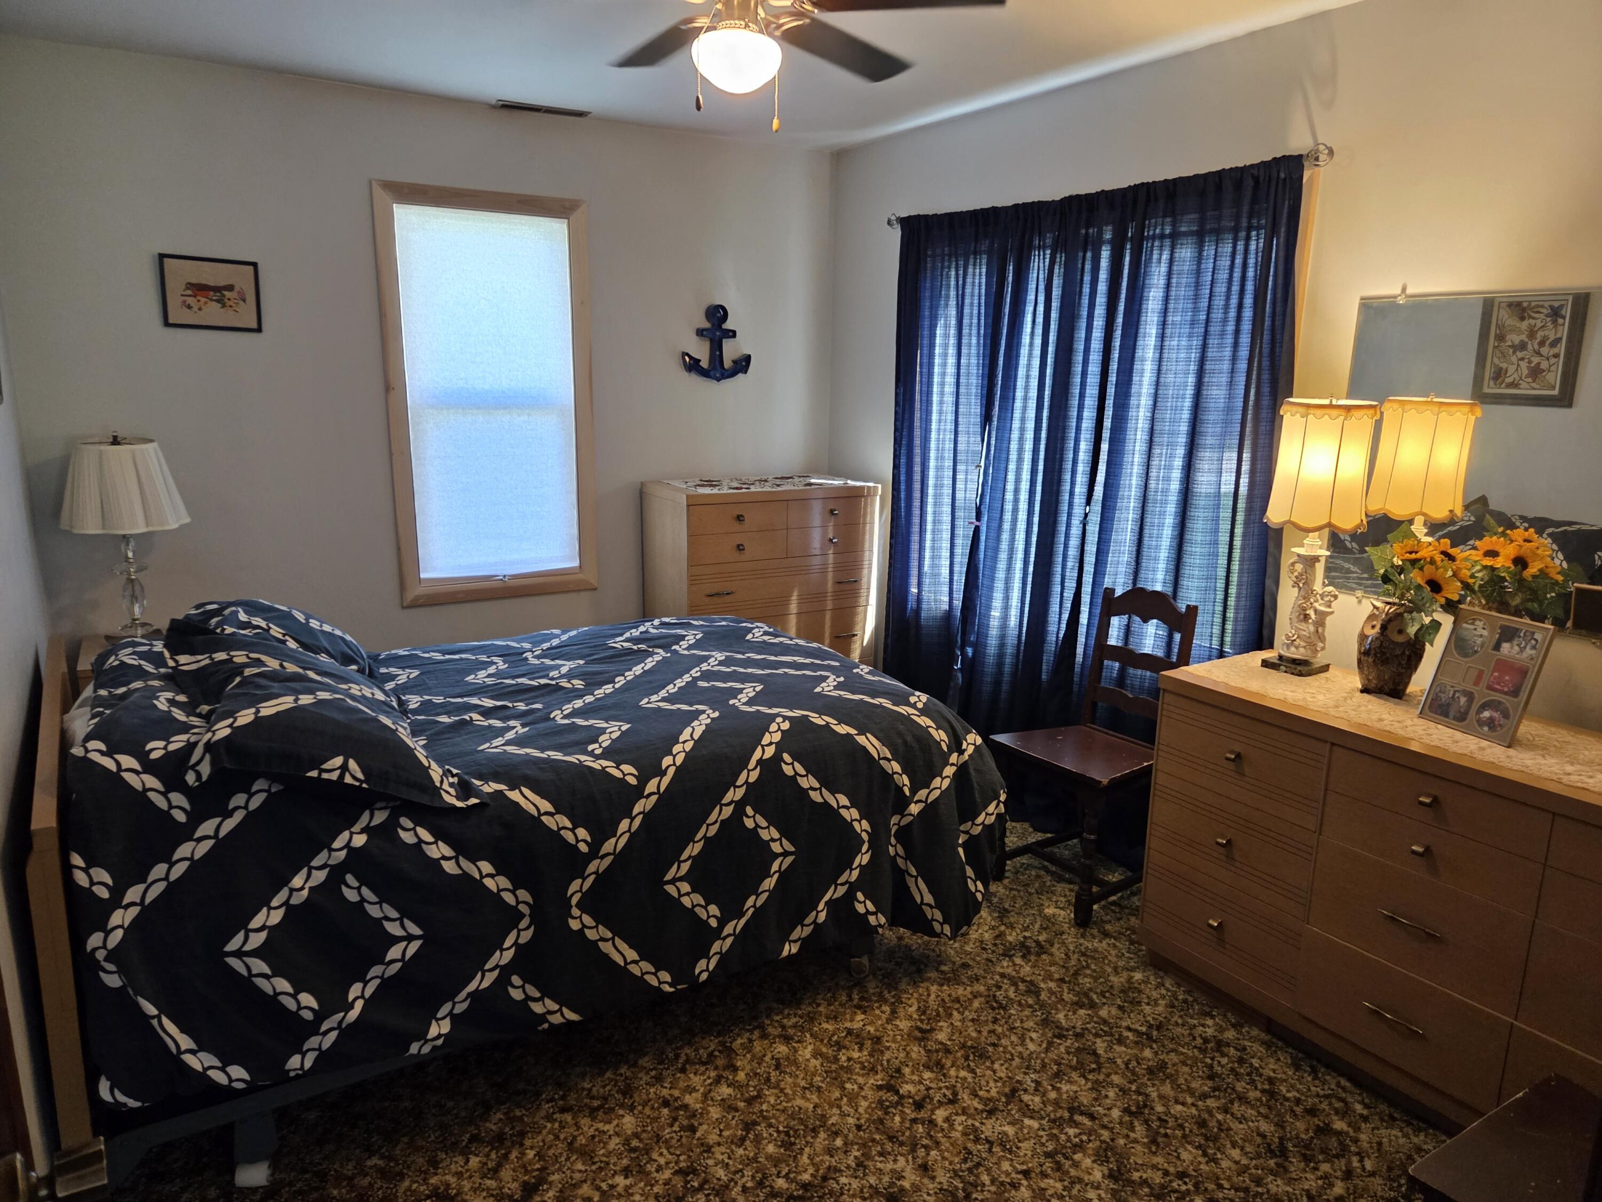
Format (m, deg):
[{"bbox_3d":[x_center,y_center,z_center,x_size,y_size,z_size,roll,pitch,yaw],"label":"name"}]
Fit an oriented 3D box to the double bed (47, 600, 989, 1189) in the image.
[{"bbox_3d":[-0.754,0.469,2.900,2.095,0.925,1.485,-7,15,-31],"label":"double bed"}]

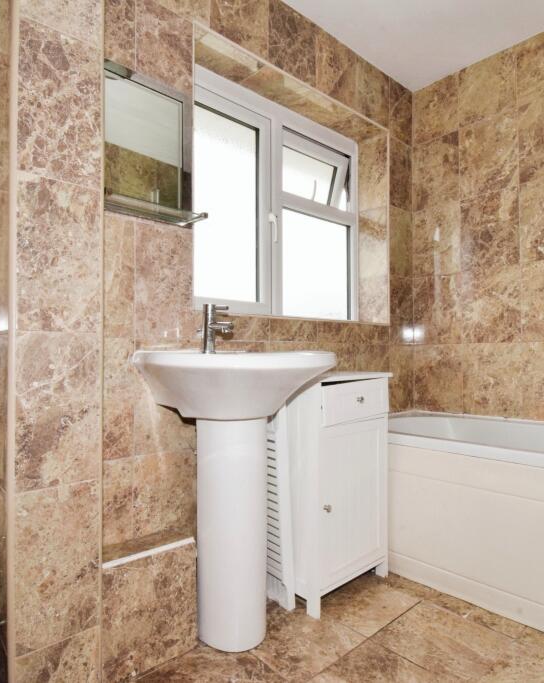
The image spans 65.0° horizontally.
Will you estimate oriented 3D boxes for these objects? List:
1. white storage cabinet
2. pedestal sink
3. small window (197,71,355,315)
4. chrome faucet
[{"bbox_3d":[0.217,0.515,1.612,0.426,0.783,0.278,1,-2,-40],"label":"white storage cabinet"},{"bbox_3d":[-0.092,0.463,1.223,0.559,0.865,0.473,1,-2,-40],"label":"pedestal sink"},{"bbox_3d":[0.013,-0.585,1.956,1.122,0.989,0.090,1,-2,-40],"label":"small window"},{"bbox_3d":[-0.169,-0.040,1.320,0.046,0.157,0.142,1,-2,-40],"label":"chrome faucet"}]

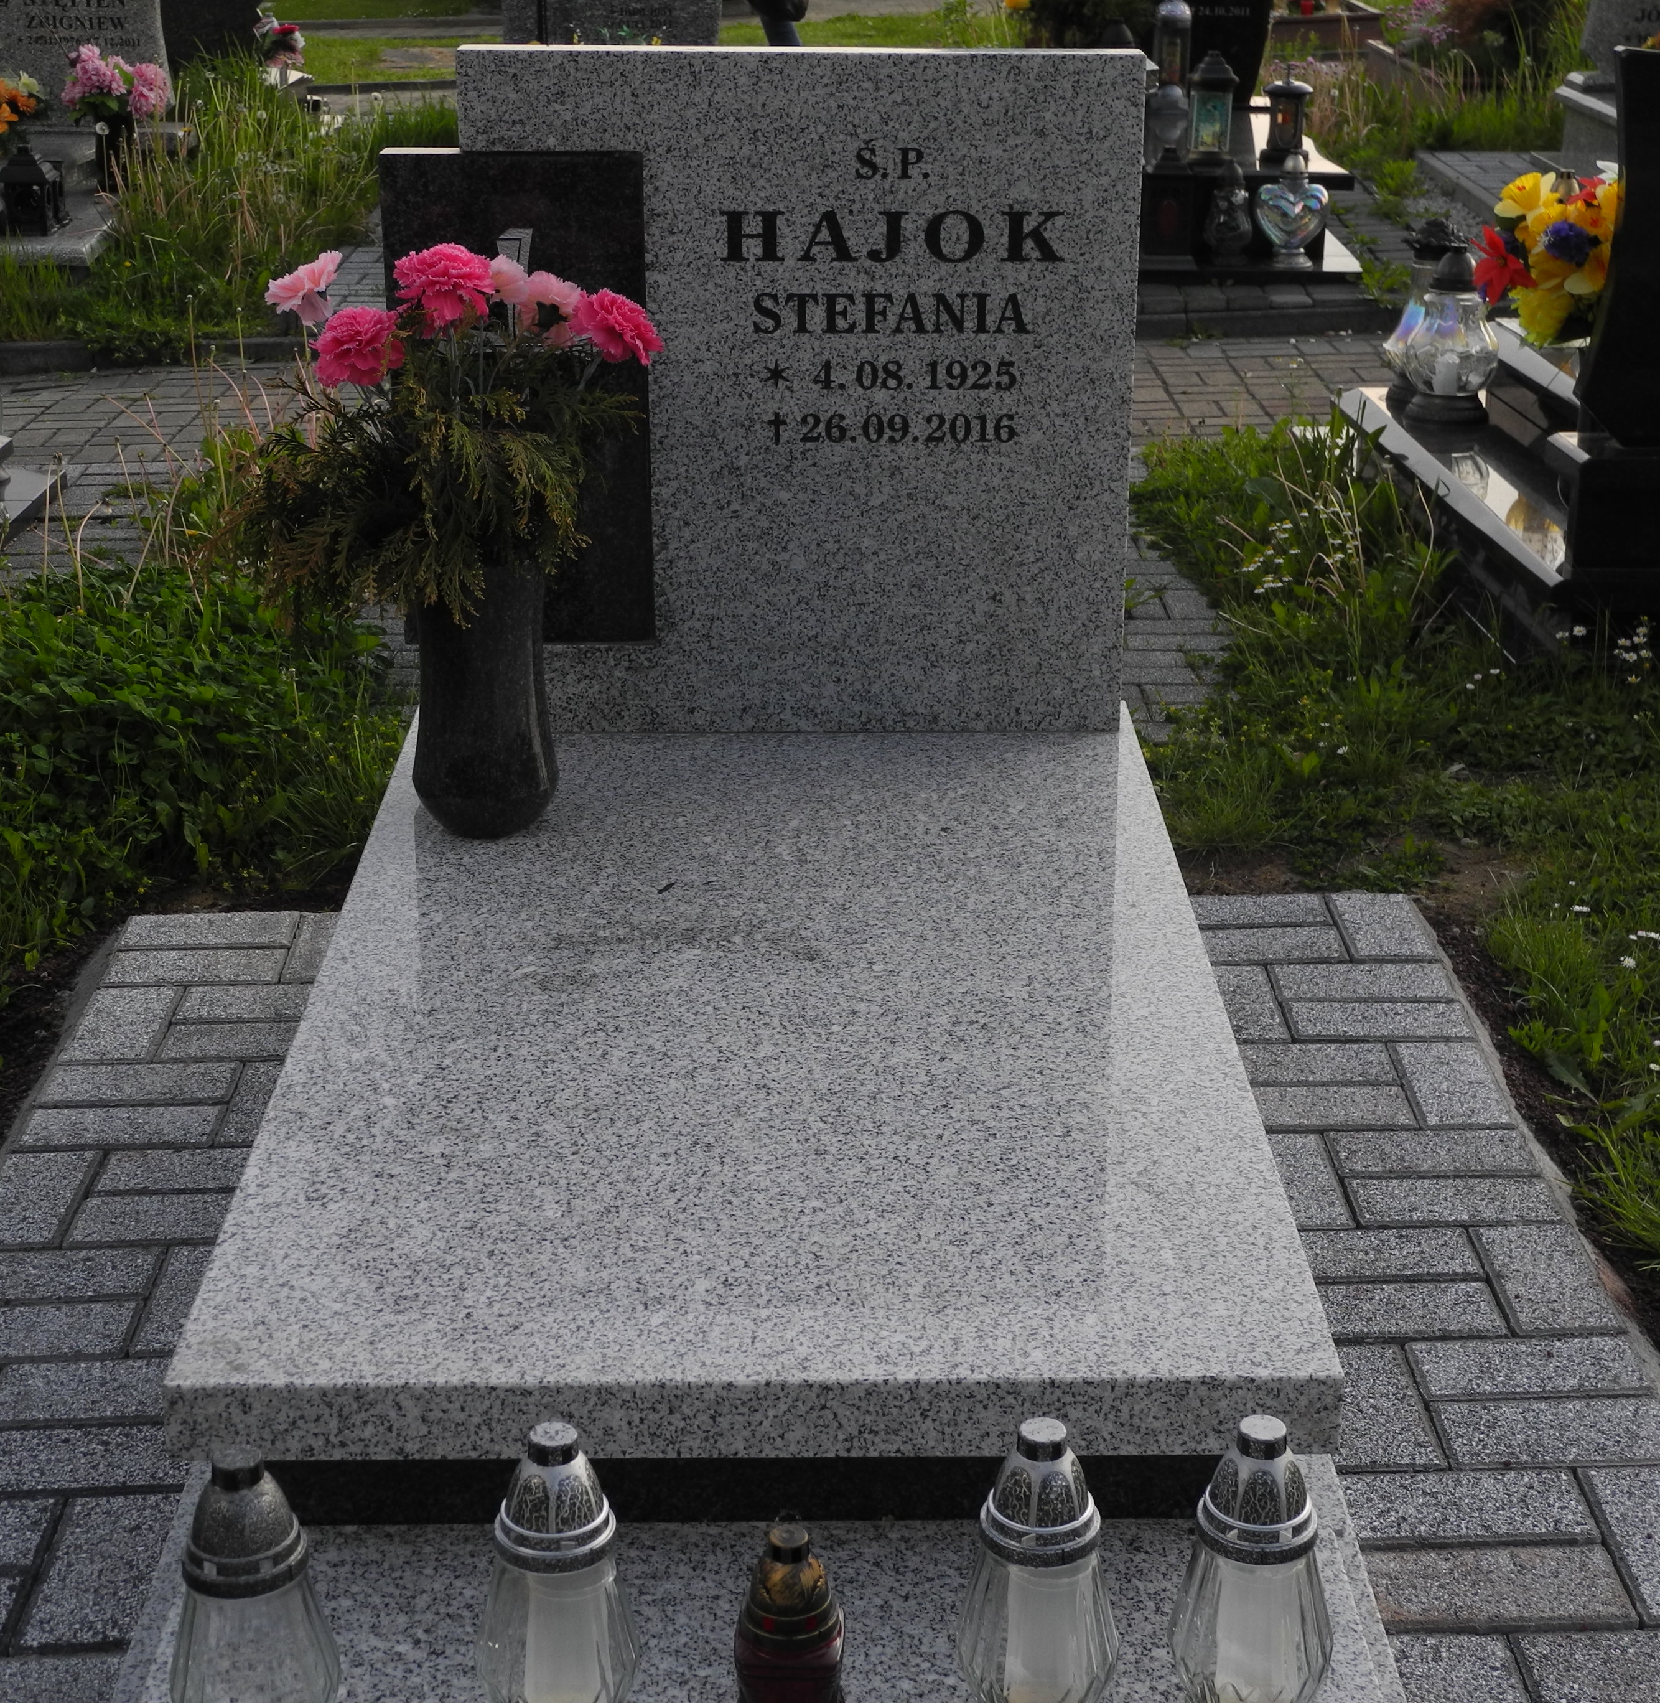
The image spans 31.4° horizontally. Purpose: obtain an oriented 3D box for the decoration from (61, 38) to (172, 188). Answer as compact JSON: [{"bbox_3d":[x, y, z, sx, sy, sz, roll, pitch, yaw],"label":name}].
[{"bbox_3d":[-2.408,-2.468,9.940,0.360,0.479,0.320,0,21,0],"label":"decoration"}]

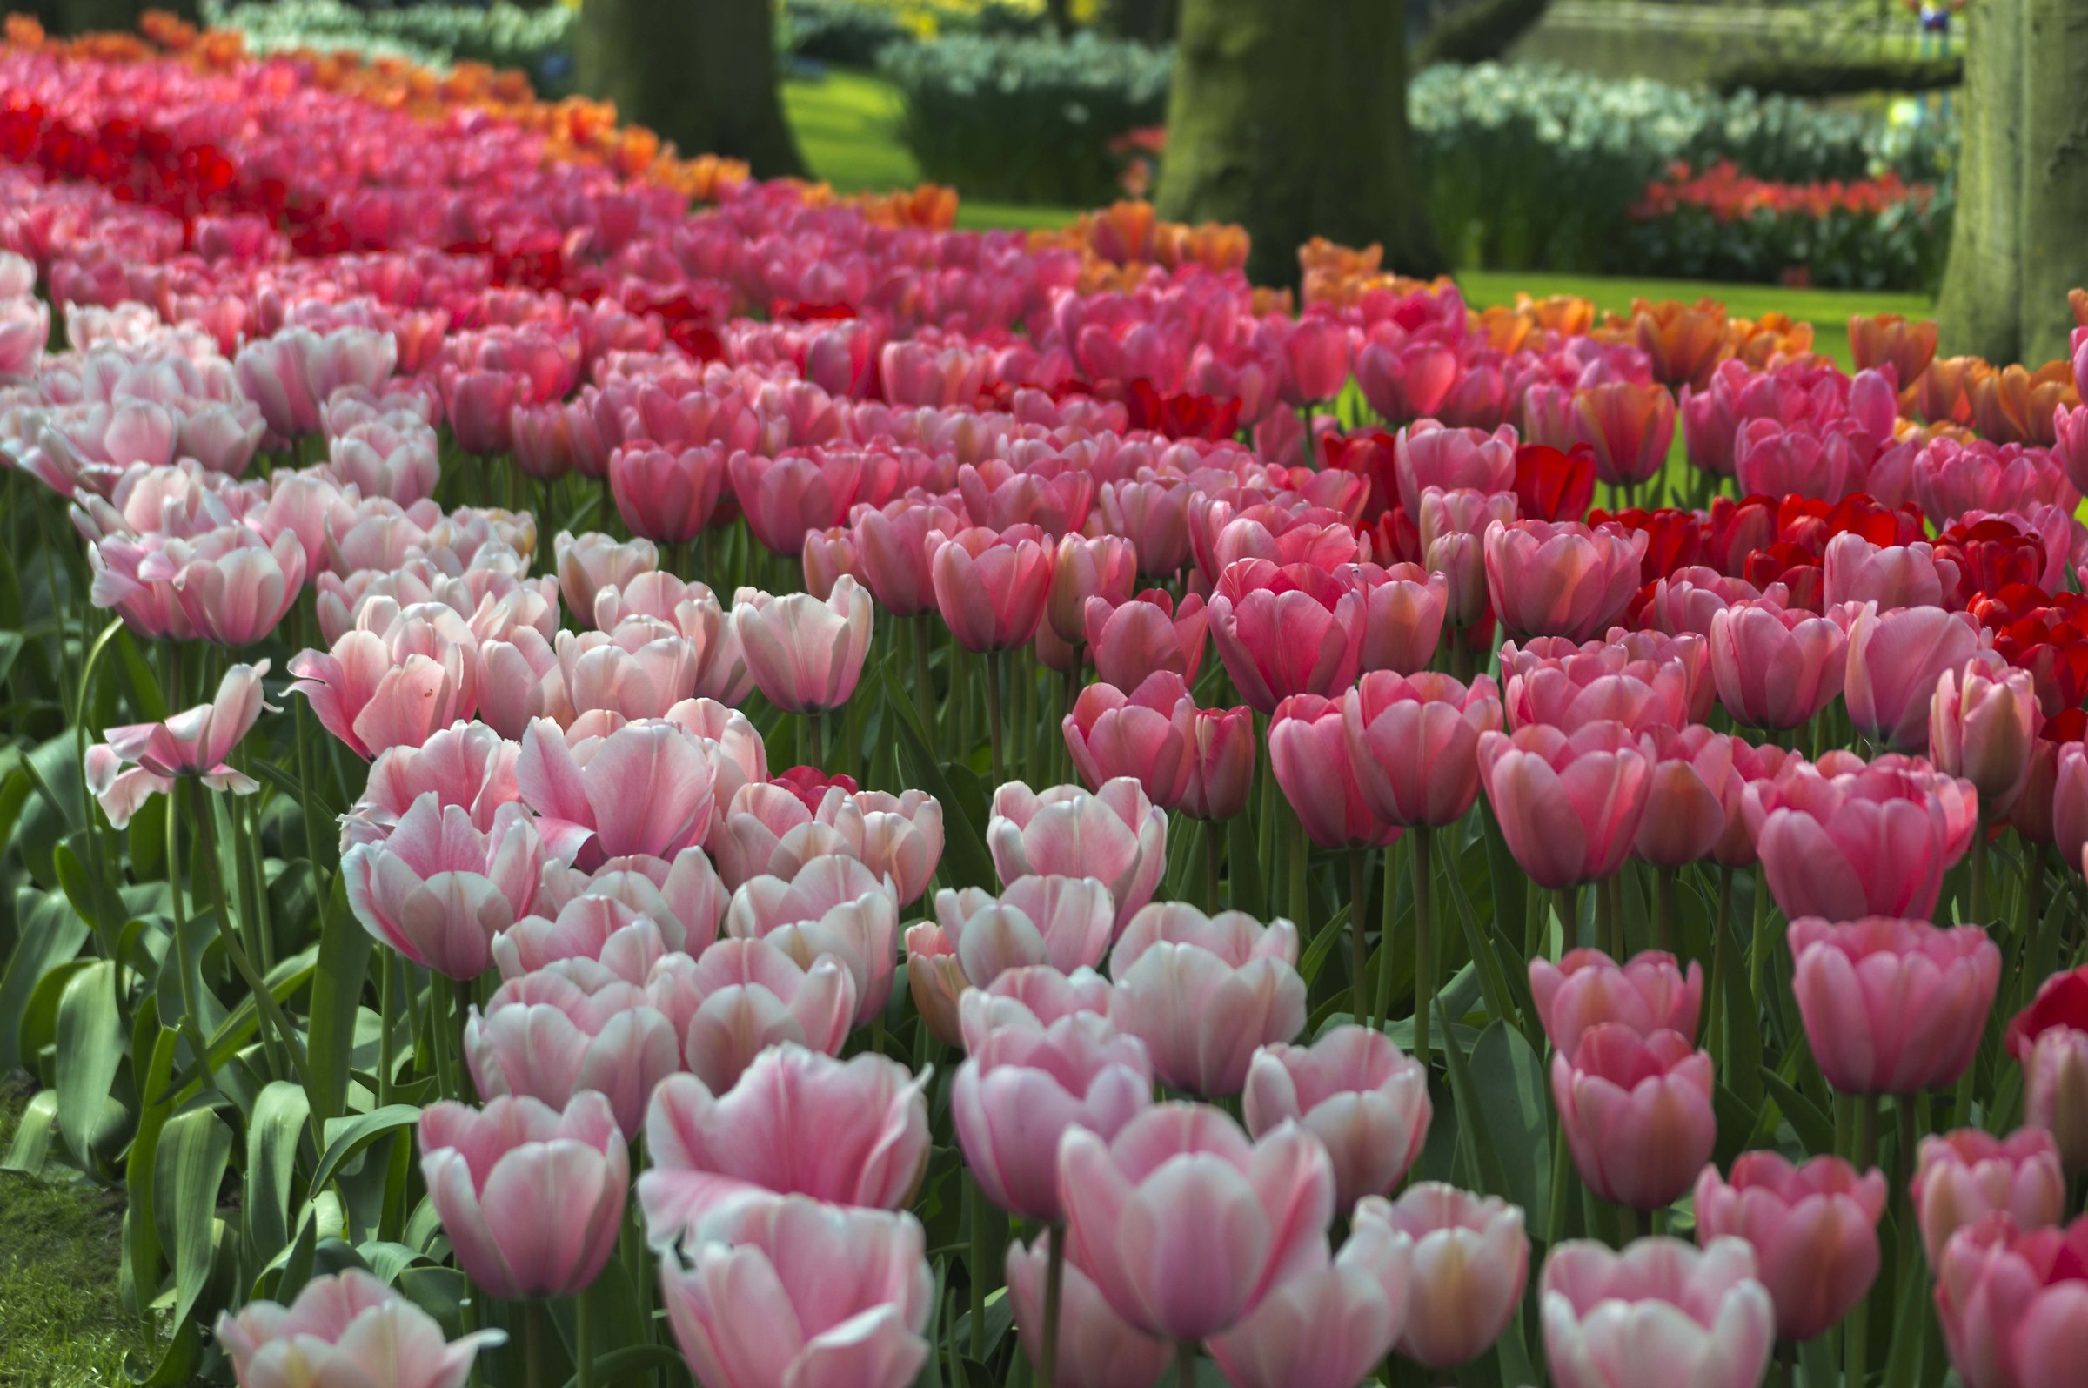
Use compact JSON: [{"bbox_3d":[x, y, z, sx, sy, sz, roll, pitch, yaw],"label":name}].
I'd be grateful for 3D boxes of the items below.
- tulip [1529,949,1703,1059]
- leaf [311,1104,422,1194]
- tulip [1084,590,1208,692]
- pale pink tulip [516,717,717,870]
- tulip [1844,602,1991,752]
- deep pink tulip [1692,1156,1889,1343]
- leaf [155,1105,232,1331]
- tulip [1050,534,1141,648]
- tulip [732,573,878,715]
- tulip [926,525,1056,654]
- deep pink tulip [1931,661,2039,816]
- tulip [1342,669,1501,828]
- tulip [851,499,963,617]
[{"bbox_3d":[0.235,0.140,1.950,0.071,0.066,0.071,0,10,0],"label":"tulip"},{"bbox_3d":[-0.271,0.183,1.900,0.050,0.038,0.032,0,10,0],"label":"leaf"},{"bbox_3d":[0.060,-0.027,2.800,0.072,0.067,0.072,0,10,0],"label":"tulip"},{"bbox_3d":[-0.184,0.044,2.050,0.086,0.060,0.077,0,10,0],"label":"pale pink tulip"},{"bbox_3d":[0.459,-0.009,2.490,0.077,0.072,0.076,0,10,0],"label":"tulip"},{"bbox_3d":[0.286,0.214,1.820,0.075,0.067,0.075,0,11,0],"label":"deep pink tulip"},{"bbox_3d":[-0.408,0.252,2.280,0.037,0.115,0.035,0,11,0],"label":"leaf"},{"bbox_3d":[0.032,-0.065,3.050,0.058,0.068,0.058,0,11,0],"label":"tulip"},{"bbox_3d":[-0.127,-0.026,2.530,0.074,0.068,0.072,0,10,0],"label":"tulip"},{"bbox_3d":[-0.031,-0.061,2.760,0.072,0.070,0.071,0,10,0],"label":"tulip"},{"bbox_3d":[0.450,0.021,2.270,0.051,0.071,0.052,0,10,0],"label":"deep pink tulip"},{"bbox_3d":[0.180,0.026,2.270,0.075,0.070,0.073,0,11,0],"label":"tulip"},{"bbox_3d":[-0.088,-0.090,3.110,0.075,0.070,0.074,0,10,0],"label":"tulip"}]

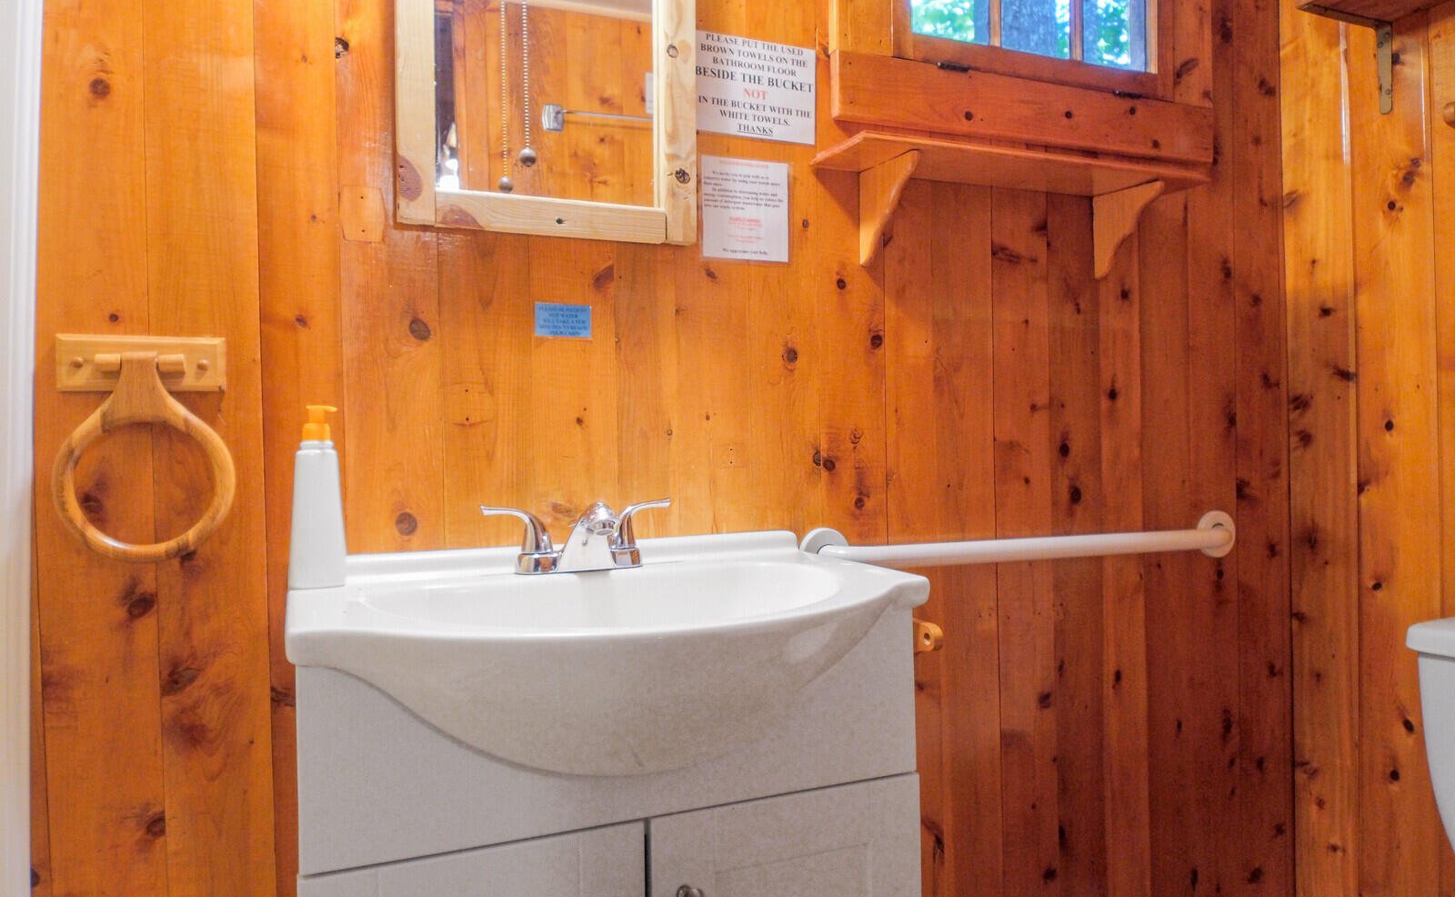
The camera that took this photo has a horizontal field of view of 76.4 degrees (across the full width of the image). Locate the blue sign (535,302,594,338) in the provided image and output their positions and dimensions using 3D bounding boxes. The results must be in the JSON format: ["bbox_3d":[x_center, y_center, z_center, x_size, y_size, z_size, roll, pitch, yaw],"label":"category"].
[{"bbox_3d":[-0.202,-0.157,1.140,0.070,0.040,0.004,-1,0,-22],"label":"blue sign"}]

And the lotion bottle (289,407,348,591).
[{"bbox_3d":[-0.448,0.052,1.008,0.056,0.194,0.040,-1,0,-22],"label":"lotion bottle"}]

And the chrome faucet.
[{"bbox_3d":[-0.162,0.104,1.074,0.231,0.079,0.157,-1,0,-22],"label":"chrome faucet"}]

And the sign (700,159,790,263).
[{"bbox_3d":[0.028,-0.331,1.282,0.130,0.139,0.004,-1,0,-22],"label":"sign"}]

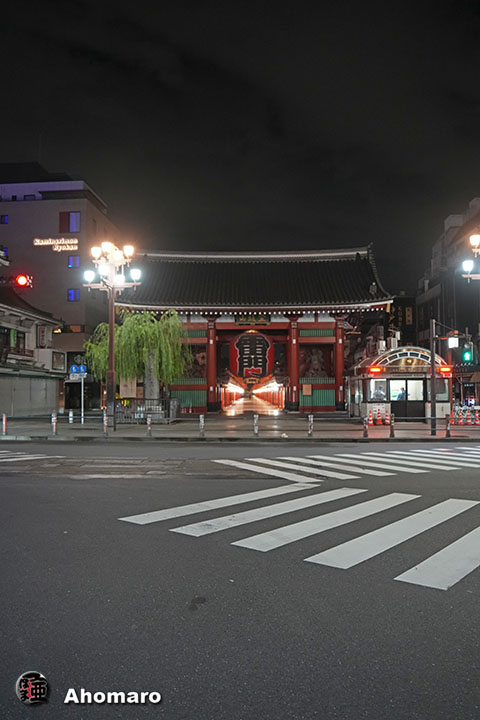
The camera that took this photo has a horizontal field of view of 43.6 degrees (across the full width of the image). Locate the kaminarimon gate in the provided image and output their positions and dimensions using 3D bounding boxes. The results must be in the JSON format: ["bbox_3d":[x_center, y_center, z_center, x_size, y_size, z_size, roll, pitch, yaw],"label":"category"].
[{"bbox_3d":[0.906,-1.962,42.483,17.300,11.900,11.200,0,-3,1],"label":"kaminarimon gate"}]

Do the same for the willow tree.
[{"bbox_3d":[-5.601,0.270,33.038,5.700,6.020,5.300,0,-3,0],"label":"willow tree"}]

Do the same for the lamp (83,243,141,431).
[{"bbox_3d":[-5.217,-0.990,24.597,2.500,7.730,2.500,0,-3,0],"label":"lamp"}]

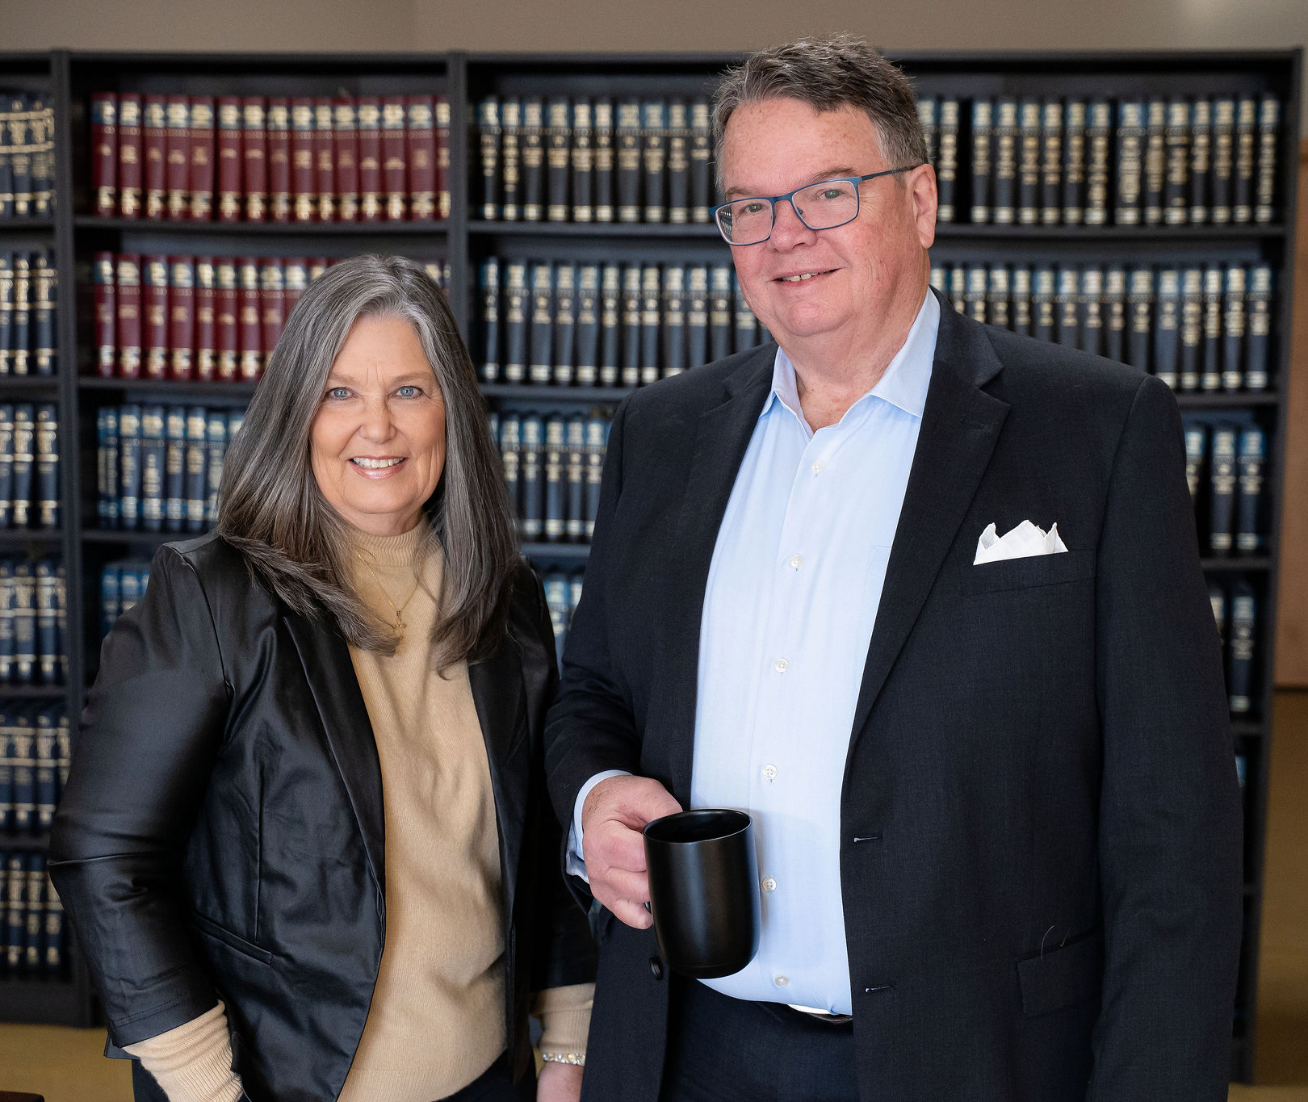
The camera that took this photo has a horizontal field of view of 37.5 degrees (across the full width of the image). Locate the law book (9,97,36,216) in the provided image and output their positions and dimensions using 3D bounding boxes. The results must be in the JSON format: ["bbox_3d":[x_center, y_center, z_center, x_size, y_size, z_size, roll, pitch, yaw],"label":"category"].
[{"bbox_3d":[-1.301,-0.826,4.078,0.046,0.246,0.175,1,7,5],"label":"law book"}]

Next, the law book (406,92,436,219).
[{"bbox_3d":[-0.455,-0.795,3.949,0.057,0.249,0.185,1,7,5],"label":"law book"}]

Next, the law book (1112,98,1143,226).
[{"bbox_3d":[0.925,-0.760,3.817,0.051,0.245,0.185,1,7,5],"label":"law book"}]

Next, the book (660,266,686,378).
[{"bbox_3d":[0.050,-0.461,3.940,0.048,0.244,0.185,1,7,5],"label":"book"}]

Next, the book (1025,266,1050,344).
[{"bbox_3d":[0.763,-0.450,3.867,0.046,0.254,0.178,1,7,6],"label":"book"}]

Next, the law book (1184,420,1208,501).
[{"bbox_3d":[1.062,-0.133,3.881,0.045,0.256,0.185,5,7,5],"label":"law book"}]

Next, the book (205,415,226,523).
[{"bbox_3d":[-0.907,-0.177,4.119,0.046,0.248,0.175,1,7,5],"label":"book"}]

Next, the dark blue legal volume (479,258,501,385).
[{"bbox_3d":[-0.324,-0.473,4.001,0.047,0.249,0.178,1,7,5],"label":"dark blue legal volume"}]

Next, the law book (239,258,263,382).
[{"bbox_3d":[-0.817,-0.487,4.024,0.047,0.249,0.170,1,7,5],"label":"law book"}]

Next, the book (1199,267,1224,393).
[{"bbox_3d":[1.101,-0.443,3.865,0.048,0.249,0.178,1,7,5],"label":"book"}]

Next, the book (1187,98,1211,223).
[{"bbox_3d":[1.064,-0.760,3.810,0.038,0.253,0.170,1,7,5],"label":"book"}]

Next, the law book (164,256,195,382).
[{"bbox_3d":[-0.963,-0.484,4.046,0.053,0.254,0.170,1,7,6],"label":"law book"}]

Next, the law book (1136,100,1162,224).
[{"bbox_3d":[0.971,-0.767,3.814,0.047,0.248,0.170,1,7,6],"label":"law book"}]

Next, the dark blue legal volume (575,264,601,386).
[{"bbox_3d":[-0.126,-0.468,3.982,0.051,0.249,0.178,1,7,5],"label":"dark blue legal volume"}]

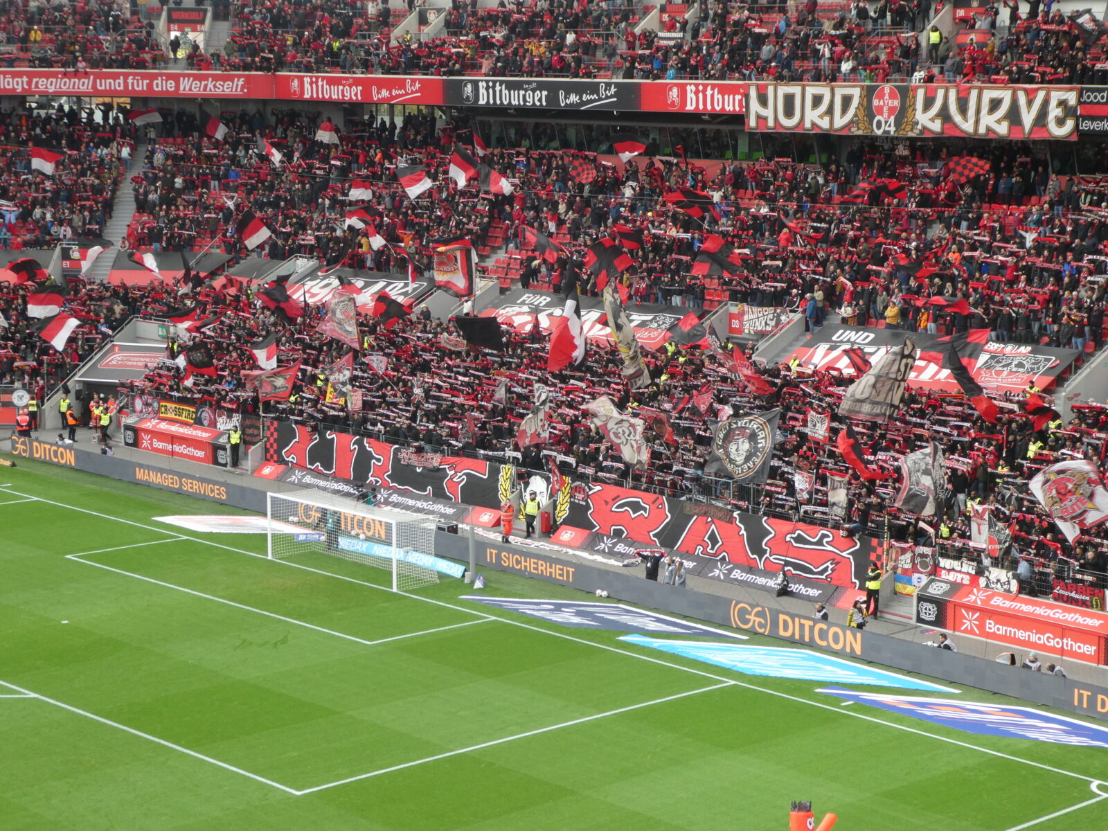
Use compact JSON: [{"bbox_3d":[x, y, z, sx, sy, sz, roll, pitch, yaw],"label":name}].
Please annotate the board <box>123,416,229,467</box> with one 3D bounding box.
[{"bbox_3d":[-17.960,1.202,107.422,0.600,1.400,9.200,-7,11,-43],"label":"board"}]

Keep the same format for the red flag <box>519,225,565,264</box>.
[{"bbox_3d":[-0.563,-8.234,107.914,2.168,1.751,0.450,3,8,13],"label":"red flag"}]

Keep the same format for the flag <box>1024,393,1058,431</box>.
[{"bbox_3d":[17.331,-0.108,79.748,1.294,1.386,0.500,4,9,22],"label":"flag"}]

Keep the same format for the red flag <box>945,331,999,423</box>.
[{"bbox_3d":[15.006,-1.384,80.501,1.950,3.200,0.600,2,8,11],"label":"red flag"}]

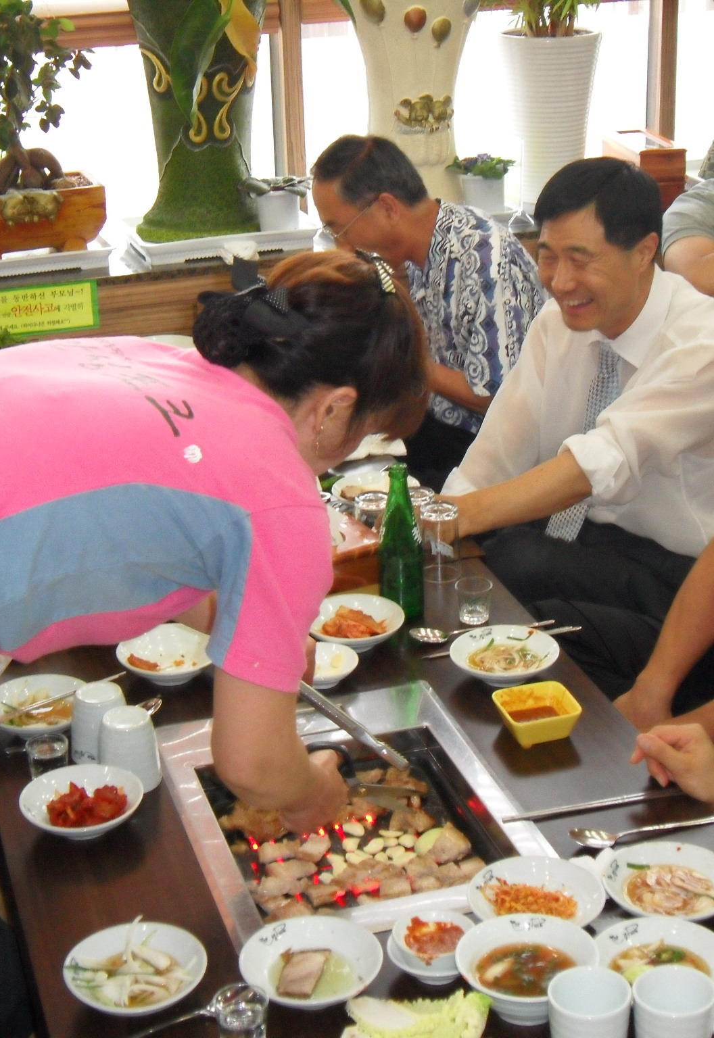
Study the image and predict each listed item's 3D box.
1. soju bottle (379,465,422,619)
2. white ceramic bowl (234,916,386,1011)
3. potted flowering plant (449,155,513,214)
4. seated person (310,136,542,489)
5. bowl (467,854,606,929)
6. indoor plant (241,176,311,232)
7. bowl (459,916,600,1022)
[{"bbox_3d":[0.064,0.030,2.629,0.063,0.227,0.063,-2,24,1],"label":"soju bottle"},{"bbox_3d":[-0.046,0.466,1.884,0.147,0.036,0.147,-2,24,1],"label":"white ceramic bowl"},{"bbox_3d":[0.289,-0.777,4.255,0.152,0.122,0.152,-2,24,1],"label":"potted flowering plant"},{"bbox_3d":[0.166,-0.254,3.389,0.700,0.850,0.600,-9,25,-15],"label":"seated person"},{"bbox_3d":[0.192,0.419,1.969,0.146,0.037,0.146,-2,24,1],"label":"bowl"},{"bbox_3d":[-0.183,-0.719,4.175,0.155,0.113,0.155,-2,24,1],"label":"indoor plant"},{"bbox_3d":[0.171,0.463,1.847,0.141,0.057,0.141,-2,24,1],"label":"bowl"}]

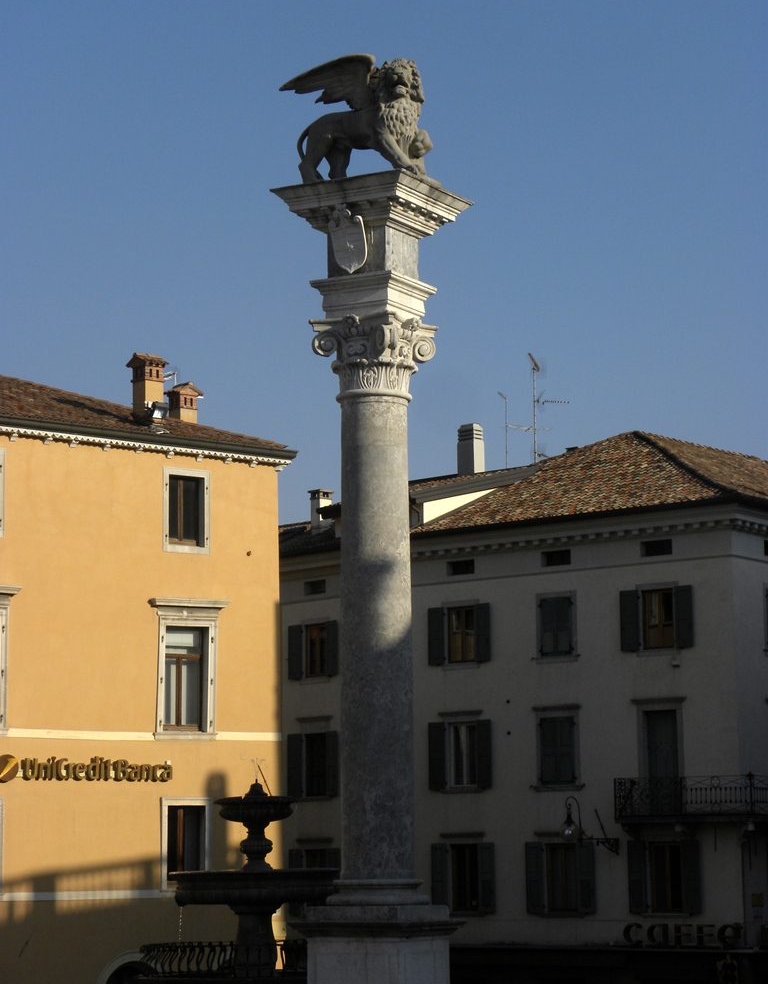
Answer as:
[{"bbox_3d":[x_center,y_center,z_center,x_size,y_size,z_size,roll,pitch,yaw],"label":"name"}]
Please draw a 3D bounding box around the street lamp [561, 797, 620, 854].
[{"bbox_3d":[4.903,7.890,66.433,0.480,1.365,2.160,-7,-10,41],"label":"street lamp"}]

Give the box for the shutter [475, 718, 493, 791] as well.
[{"bbox_3d":[2.686,7.042,75.509,0.519,1.822,0.055,-7,-10,39],"label":"shutter"}]

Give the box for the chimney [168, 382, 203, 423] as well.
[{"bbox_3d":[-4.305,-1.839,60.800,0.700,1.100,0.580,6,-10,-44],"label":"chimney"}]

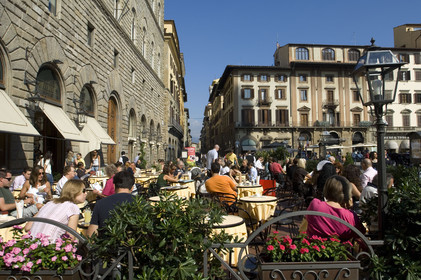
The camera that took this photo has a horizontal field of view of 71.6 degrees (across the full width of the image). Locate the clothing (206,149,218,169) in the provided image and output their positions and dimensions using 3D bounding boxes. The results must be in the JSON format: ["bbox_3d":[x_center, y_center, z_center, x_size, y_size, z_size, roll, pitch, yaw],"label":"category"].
[{"bbox_3d":[0.061,0.634,8.978,0.360,0.680,0.460,2,-4,-37],"label":"clothing"}]

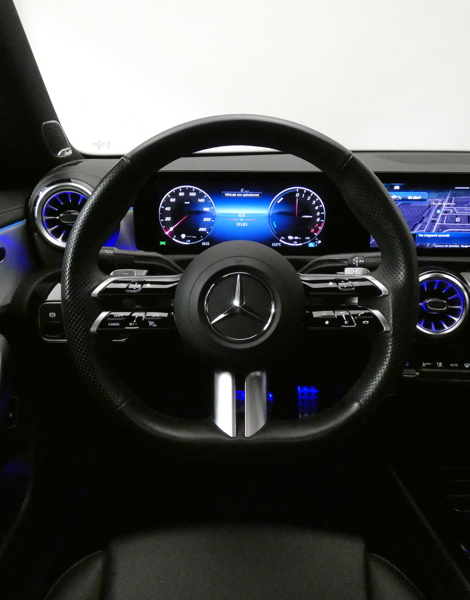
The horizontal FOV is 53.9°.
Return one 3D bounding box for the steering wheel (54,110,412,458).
[{"bbox_3d":[0.004,-0.026,0.499,0.372,0.352,0.100,0,-11,2],"label":"steering wheel"}]

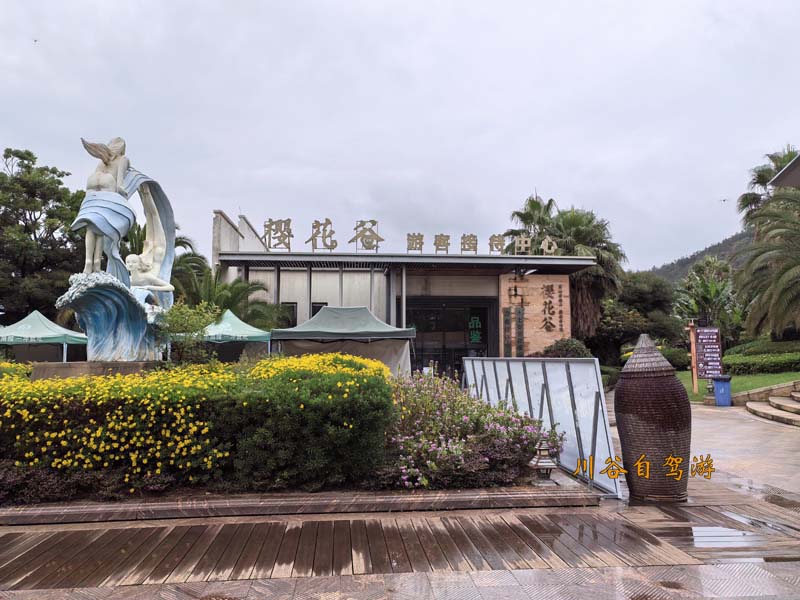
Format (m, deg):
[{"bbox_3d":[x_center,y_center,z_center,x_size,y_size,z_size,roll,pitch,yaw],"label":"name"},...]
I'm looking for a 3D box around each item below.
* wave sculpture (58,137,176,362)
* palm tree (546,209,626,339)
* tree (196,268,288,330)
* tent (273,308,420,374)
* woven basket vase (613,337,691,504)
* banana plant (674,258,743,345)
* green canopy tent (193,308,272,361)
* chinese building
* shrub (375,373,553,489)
[{"bbox_3d":[-4.805,-0.882,10.692,1.850,3.854,1.400,0,-4,-5],"label":"wave sculpture"},{"bbox_3d":[8.269,-0.236,27.590,3.500,7.723,3.500,0,-4,-5],"label":"palm tree"},{"bbox_3d":[-5.517,1.064,21.780,3.200,4.285,3.000,0,-4,-5],"label":"tree"},{"bbox_3d":[-1.895,1.689,20.927,4.500,2.915,3.000,0,-4,-5],"label":"tent"},{"bbox_3d":[2.706,1.242,6.677,0.800,1.733,0.800,0,-4,-5],"label":"woven basket vase"},{"bbox_3d":[15.326,0.224,31.000,3.400,4.900,3.300,0,-5,0],"label":"banana plant"},{"bbox_3d":[-5.531,1.696,20.124,3.000,2.784,3.000,0,-4,-5],"label":"green canopy tent"},{"bbox_3d":[-0.049,0.361,27.828,13.800,6.567,10.000,0,-4,-5],"label":"chinese building"},{"bbox_3d":[0.740,1.460,7.514,1.950,1.180,2.100,0,-4,-5],"label":"shrub"}]

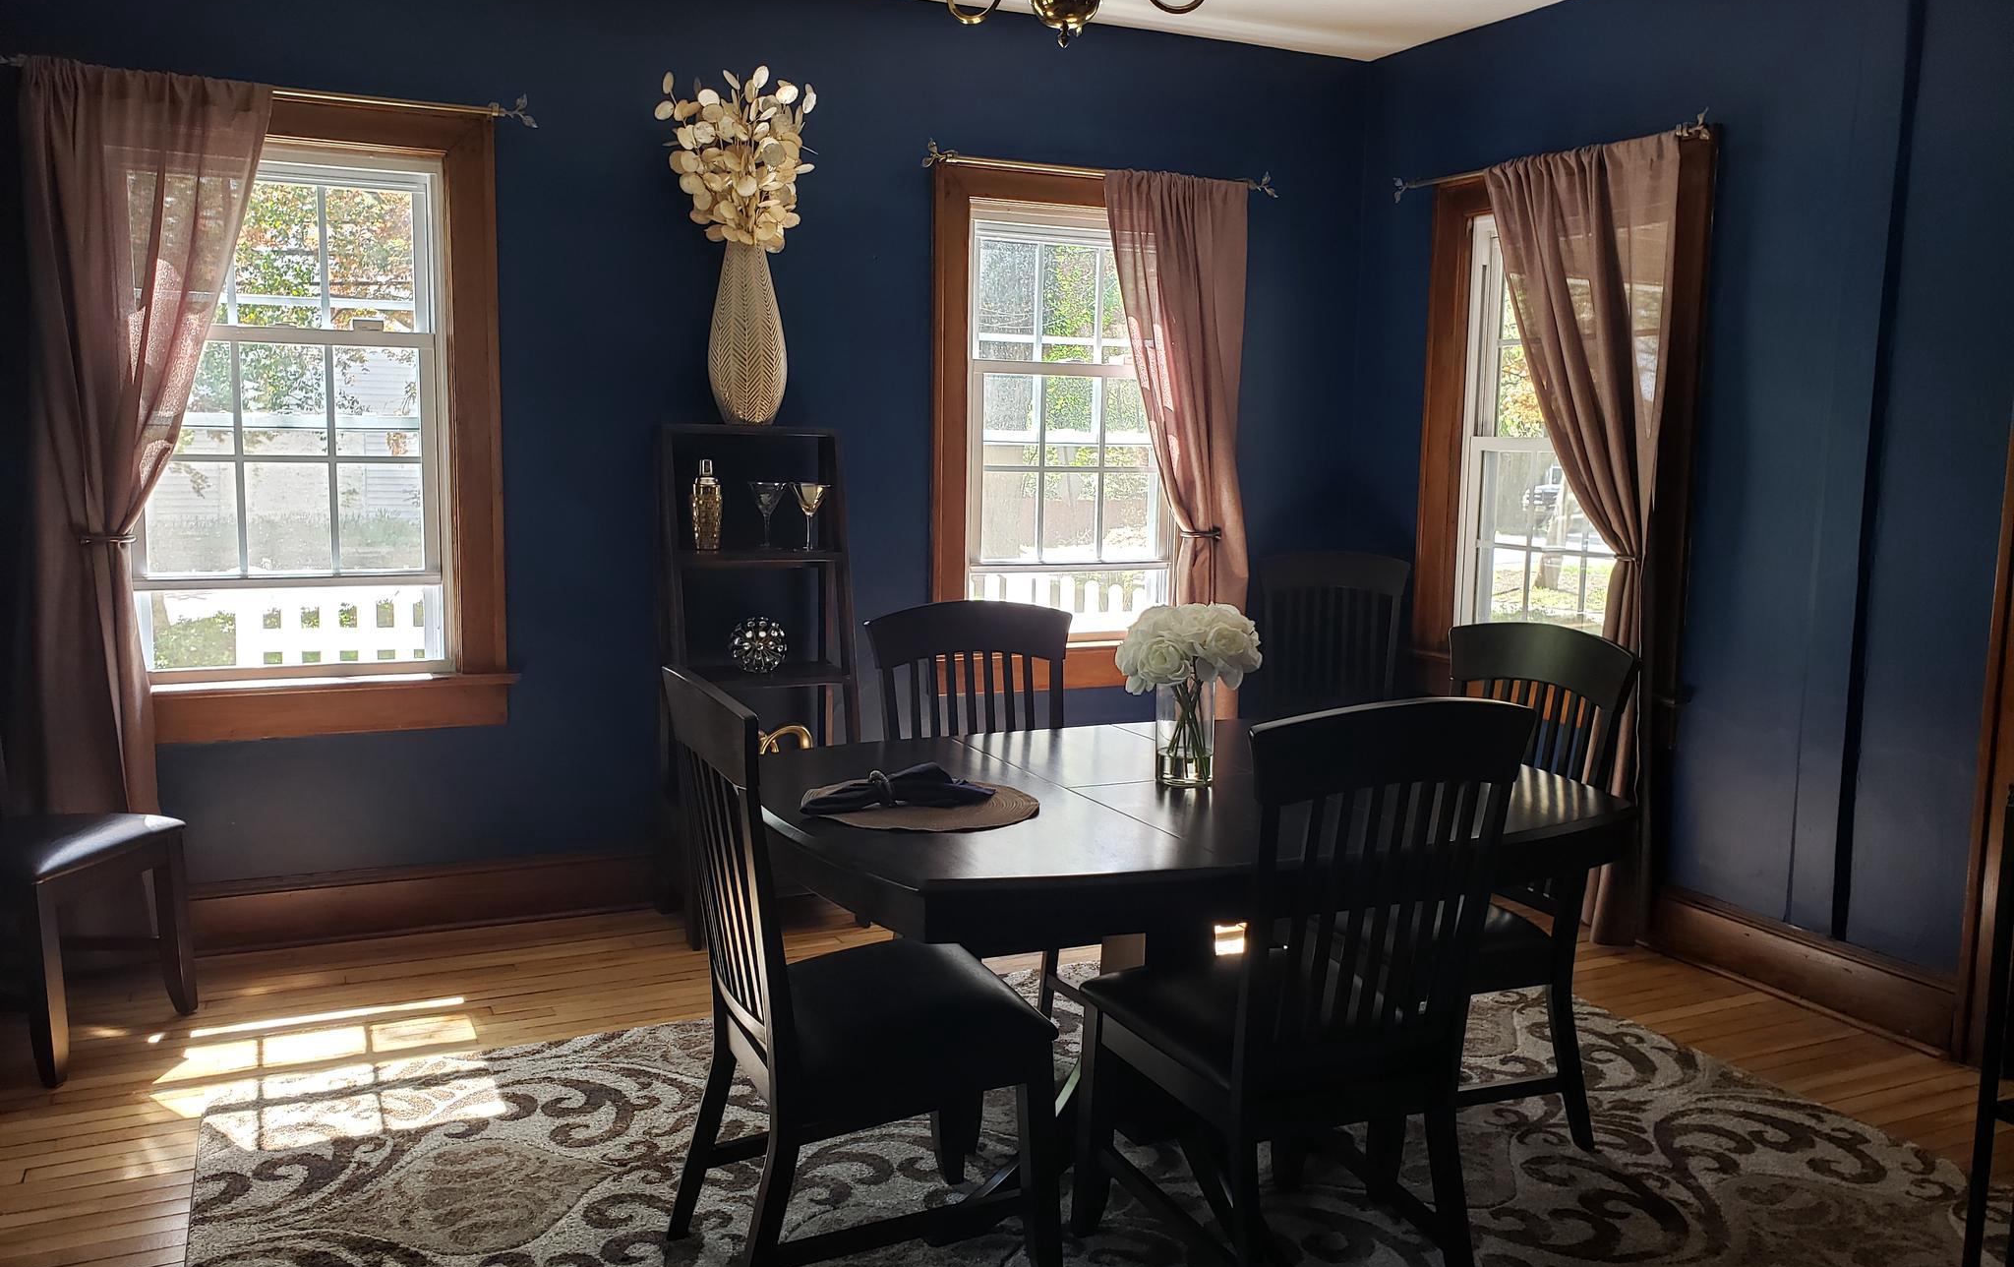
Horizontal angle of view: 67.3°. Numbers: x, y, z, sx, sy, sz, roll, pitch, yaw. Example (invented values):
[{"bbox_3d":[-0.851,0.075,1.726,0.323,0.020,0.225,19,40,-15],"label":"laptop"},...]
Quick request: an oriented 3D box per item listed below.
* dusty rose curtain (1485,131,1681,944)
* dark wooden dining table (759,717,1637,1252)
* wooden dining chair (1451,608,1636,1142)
[{"bbox_3d":[1.565,-0.247,4.320,0.122,2.176,0.734,-3,8,-26],"label":"dusty rose curtain"},{"bbox_3d":[0.287,0.649,2.842,1.500,0.760,1.130,-2,7,-25],"label":"dark wooden dining table"},{"bbox_3d":[0.833,0.500,2.969,0.564,1.002,0.506,-3,8,-24],"label":"wooden dining chair"}]

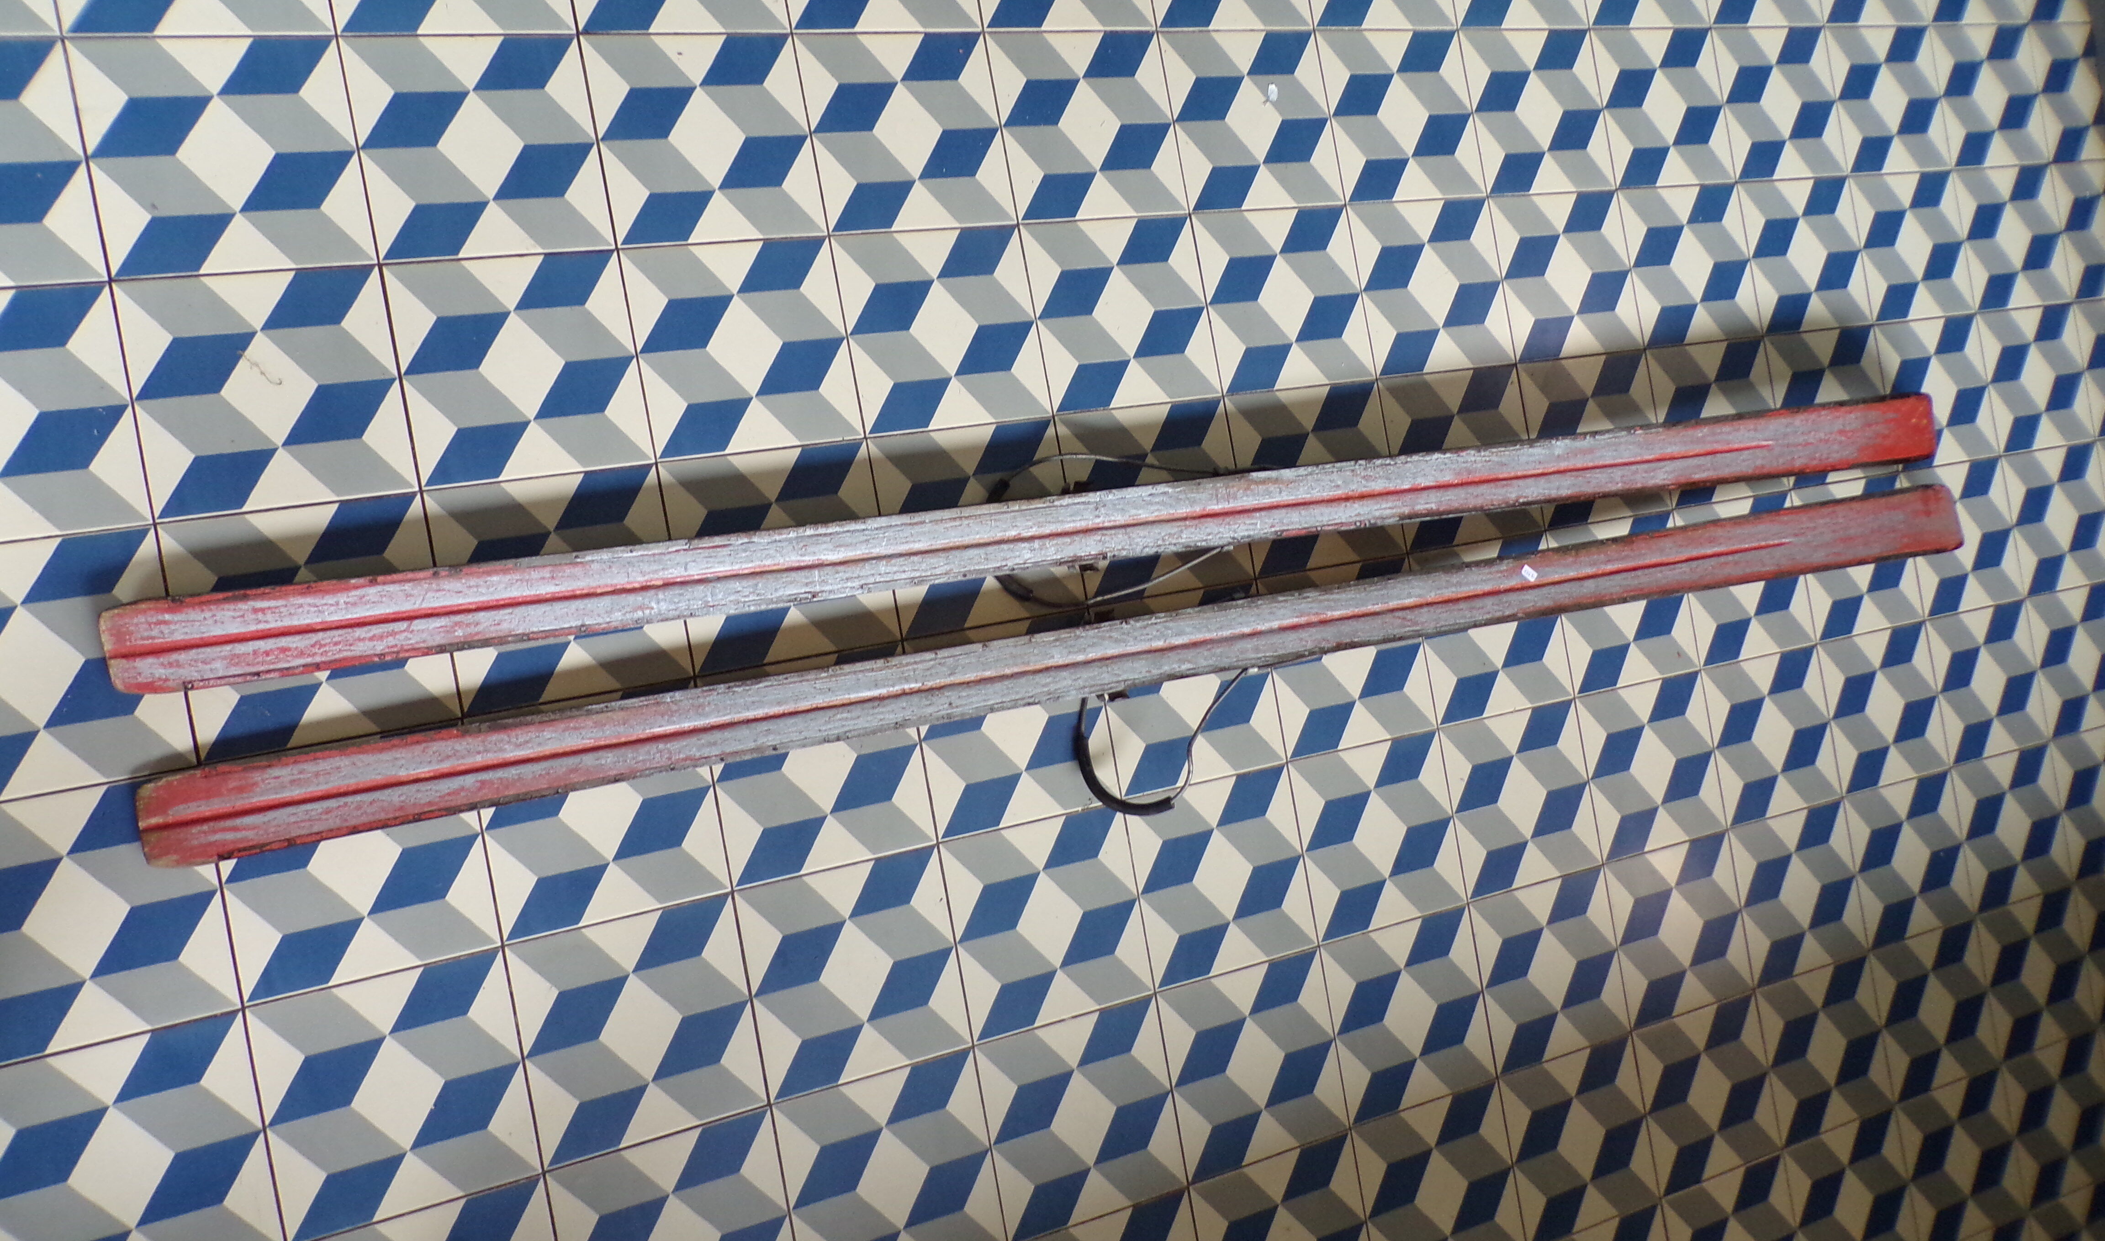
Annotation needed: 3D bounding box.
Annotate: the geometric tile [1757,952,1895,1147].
[{"bbox_3d":[0.973,0.535,1.841,0.200,0.015,0.200,-10,90,-22],"label":"geometric tile"}]

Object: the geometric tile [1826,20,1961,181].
[{"bbox_3d":[1.143,-0.711,1.995,0.198,0.012,0.198,-10,90,-22],"label":"geometric tile"}]

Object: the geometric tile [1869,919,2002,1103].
[{"bbox_3d":[1.156,0.504,1.918,0.200,0.012,0.200,-10,90,-22],"label":"geometric tile"}]

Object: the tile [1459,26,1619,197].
[{"bbox_3d":[0.587,-0.614,1.762,0.200,0.010,0.200,-10,90,-22],"label":"tile"}]

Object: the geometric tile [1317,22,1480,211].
[{"bbox_3d":[0.398,-0.582,1.685,0.198,0.012,0.198,-10,90,-22],"label":"geometric tile"}]

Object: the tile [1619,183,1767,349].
[{"bbox_3d":[0.803,-0.448,1.838,0.200,0.010,0.200,-10,90,-22],"label":"tile"}]

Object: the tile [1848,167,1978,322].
[{"bbox_3d":[1.168,-0.512,1.989,0.200,0.010,0.200,-10,90,-22],"label":"tile"}]

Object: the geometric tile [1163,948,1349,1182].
[{"bbox_3d":[0.210,0.467,1.538,0.199,0.012,0.199,-10,90,-22],"label":"geometric tile"}]

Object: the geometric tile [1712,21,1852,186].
[{"bbox_3d":[0.952,-0.677,1.913,0.200,0.010,0.200,-10,90,-22],"label":"geometric tile"}]

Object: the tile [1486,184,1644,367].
[{"bbox_3d":[0.621,-0.417,1.763,0.199,0.012,0.199,-10,90,-22],"label":"tile"}]

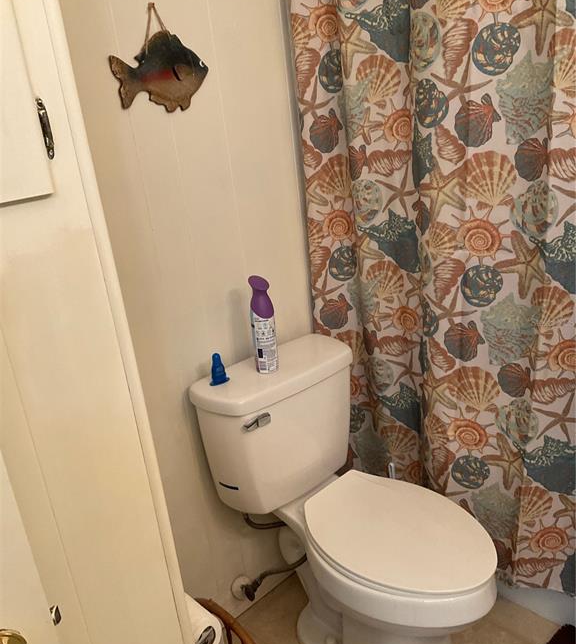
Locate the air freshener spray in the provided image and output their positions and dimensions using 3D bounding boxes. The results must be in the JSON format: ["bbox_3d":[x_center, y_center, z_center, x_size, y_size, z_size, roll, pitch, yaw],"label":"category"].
[{"bbox_3d":[-0.058,0.004,1.535,0.057,0.236,0.059,-5,21,2],"label":"air freshener spray"}]

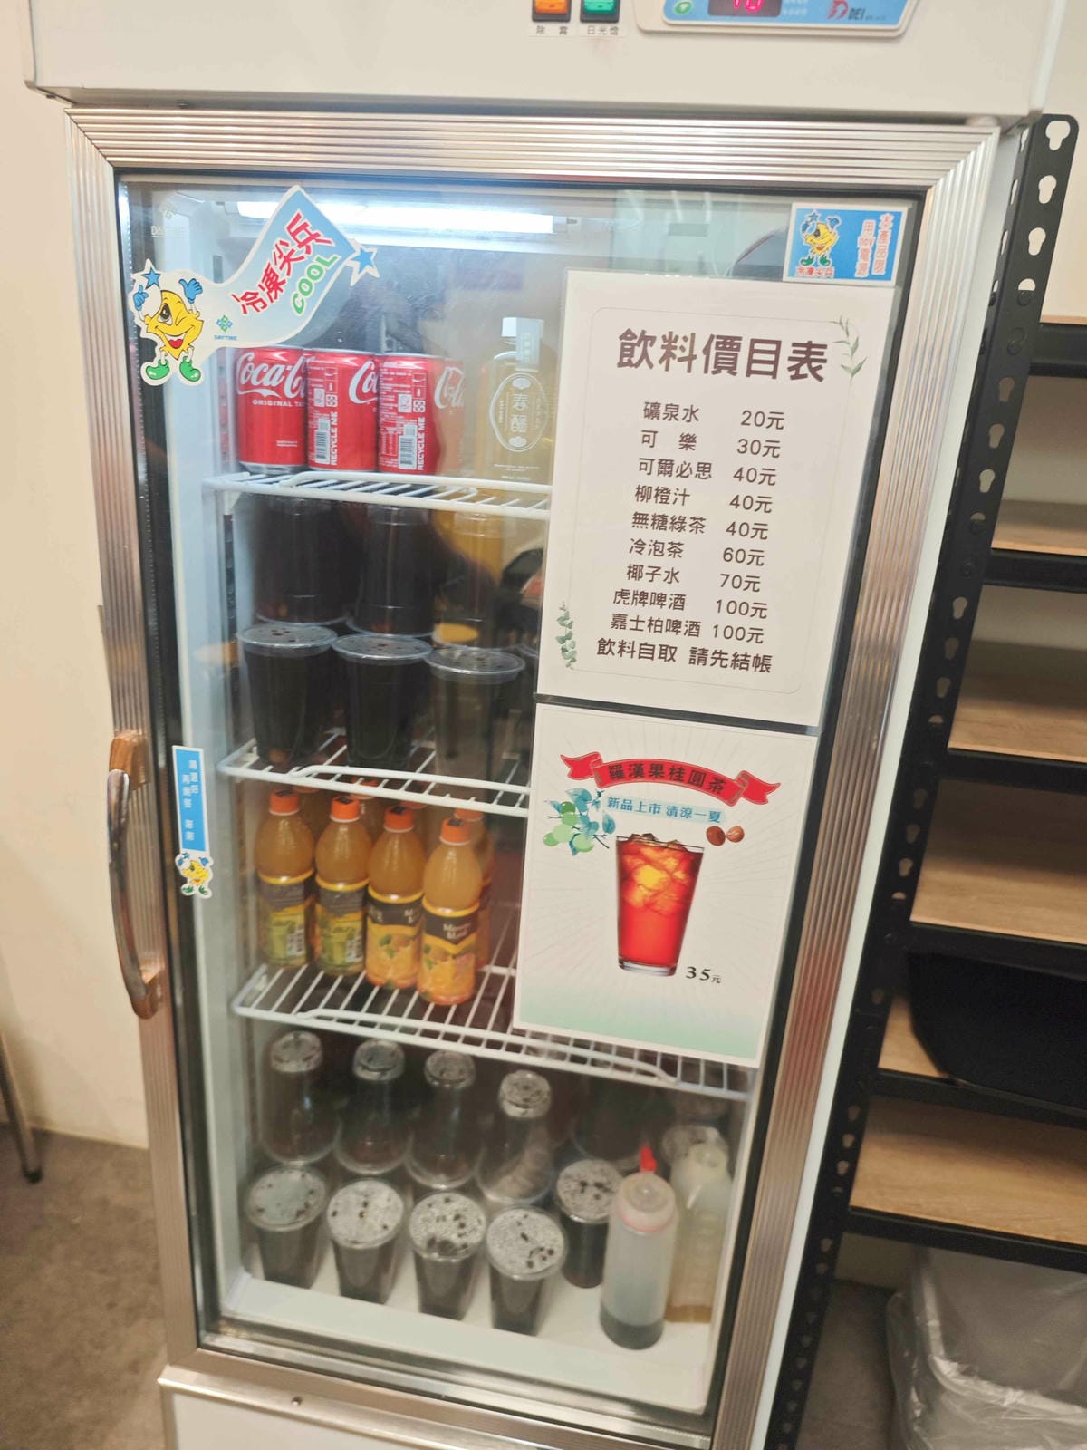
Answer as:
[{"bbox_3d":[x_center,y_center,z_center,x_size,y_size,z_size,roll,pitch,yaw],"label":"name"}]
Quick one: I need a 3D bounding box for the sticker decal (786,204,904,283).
[{"bbox_3d":[0.192,-0.306,0.615,0.070,0.046,0.002,6,19,8],"label":"sticker decal"}]

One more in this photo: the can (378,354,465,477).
[{"bbox_3d":[-0.122,-0.288,0.908,0.066,0.115,0.066,7,19,7],"label":"can"}]

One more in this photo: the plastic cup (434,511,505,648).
[{"bbox_3d":[-0.065,-0.148,0.991,0.097,0.122,0.097,4,19,-1],"label":"plastic cup"}]

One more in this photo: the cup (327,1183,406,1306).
[{"bbox_3d":[-0.215,0.636,1.162,0.097,0.122,0.097,4,19,-1],"label":"cup"}]

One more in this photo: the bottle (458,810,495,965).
[{"bbox_3d":[-0.087,0.179,1.094,0.064,0.211,0.064,7,19,7],"label":"bottle"}]

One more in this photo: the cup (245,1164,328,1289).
[{"bbox_3d":[-0.311,0.625,1.173,0.093,0.127,0.093,3,18,-1],"label":"cup"}]

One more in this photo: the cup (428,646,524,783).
[{"bbox_3d":[-0.070,-0.005,0.950,0.097,0.122,0.097,4,19,-1],"label":"cup"}]

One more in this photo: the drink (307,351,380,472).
[{"bbox_3d":[-0.179,-0.282,0.869,0.066,0.115,0.066,0,19,-12],"label":"drink"}]

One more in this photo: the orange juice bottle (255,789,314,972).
[{"bbox_3d":[-0.287,0.170,1.072,0.063,0.202,0.063,-2,19,-15],"label":"orange juice bottle"}]

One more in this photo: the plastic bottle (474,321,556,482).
[{"bbox_3d":[-0.022,-0.281,0.854,0.070,0.143,0.068,3,18,-2],"label":"plastic bottle"}]

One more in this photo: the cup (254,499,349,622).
[{"bbox_3d":[-0.253,-0.177,1.007,0.097,0.124,0.097,3,19,-1],"label":"cup"}]

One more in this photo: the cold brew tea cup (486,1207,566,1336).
[{"bbox_3d":[-0.023,0.649,1.120,0.097,0.124,0.097,3,19,-1],"label":"cold brew tea cup"}]

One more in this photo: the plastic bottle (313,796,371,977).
[{"bbox_3d":[-0.221,0.176,1.068,0.063,0.202,0.063,0,19,-12],"label":"plastic bottle"}]

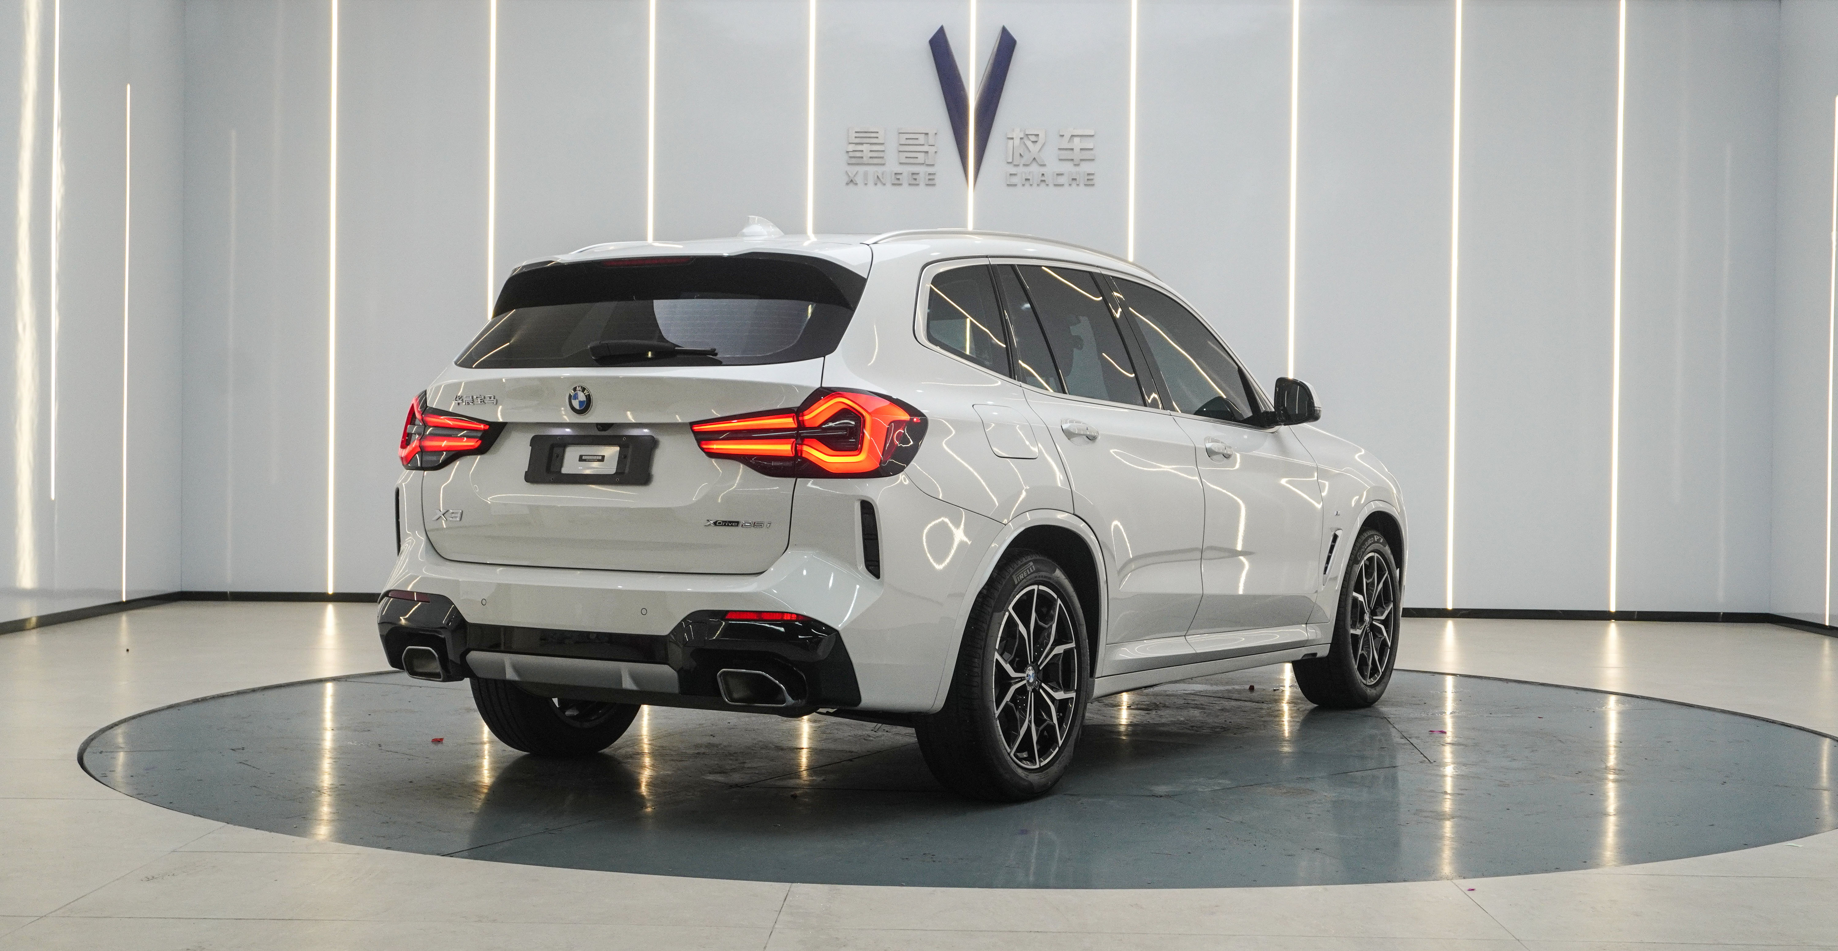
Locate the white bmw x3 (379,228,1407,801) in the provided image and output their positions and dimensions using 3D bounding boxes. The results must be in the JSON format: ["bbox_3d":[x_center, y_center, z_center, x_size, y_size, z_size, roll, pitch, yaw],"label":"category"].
[{"bbox_3d":[0.251,0.070,7.949,2.060,1.690,4.737,1,1,31],"label":"white bmw x3"}]

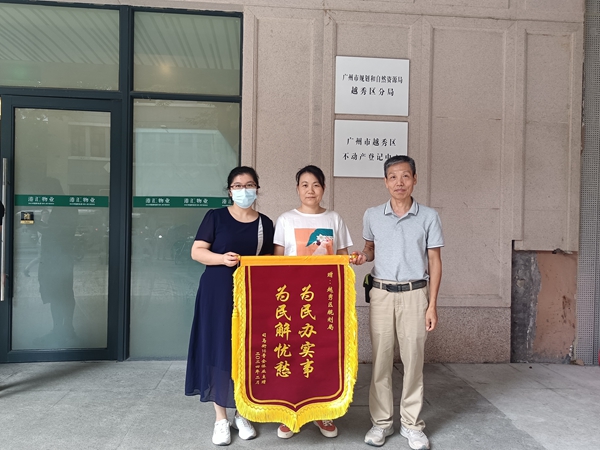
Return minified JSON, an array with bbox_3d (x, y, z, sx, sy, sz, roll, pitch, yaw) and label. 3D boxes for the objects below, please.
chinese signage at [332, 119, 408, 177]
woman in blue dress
[{"bbox_3d":[0.641,-0.676,4.191,0.673,0.512,0.030,1,0,-5],"label":"chinese signage"},{"bbox_3d":[-0.422,0.454,2.800,0.510,1.607,0.420,1,0,-6],"label":"woman in blue dress"}]

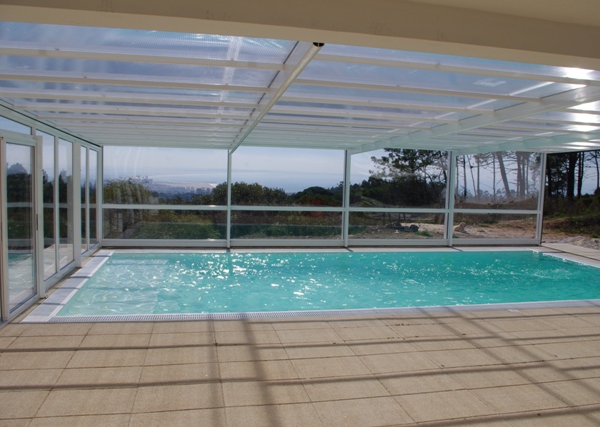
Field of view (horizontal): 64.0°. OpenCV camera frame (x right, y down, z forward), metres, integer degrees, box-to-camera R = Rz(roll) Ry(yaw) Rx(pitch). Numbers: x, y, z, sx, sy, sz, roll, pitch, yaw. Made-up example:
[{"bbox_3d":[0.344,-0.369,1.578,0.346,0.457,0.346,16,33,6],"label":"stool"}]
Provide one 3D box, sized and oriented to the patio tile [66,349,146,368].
[{"bbox_3d":[-1.583,1.213,3.976,0.600,0.040,0.400,1,5,-12],"label":"patio tile"}]

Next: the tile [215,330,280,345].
[{"bbox_3d":[-0.506,1.216,4.645,0.600,0.035,0.400,1,5,-12],"label":"tile"}]

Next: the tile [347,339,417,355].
[{"bbox_3d":[0.765,1.266,4.522,0.600,0.035,0.400,1,5,-12],"label":"tile"}]

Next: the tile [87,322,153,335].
[{"bbox_3d":[-1.774,1.161,4.794,0.600,0.035,0.400,1,5,-12],"label":"tile"}]

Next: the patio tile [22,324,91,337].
[{"bbox_3d":[-2.360,1.150,4.688,0.600,0.035,0.400,1,5,-12],"label":"patio tile"}]

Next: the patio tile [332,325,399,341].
[{"bbox_3d":[0.683,1.233,4.905,0.600,0.035,0.400,1,5,-12],"label":"patio tile"}]

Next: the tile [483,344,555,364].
[{"bbox_3d":[1.992,1.295,4.360,0.600,0.040,0.400,1,5,-12],"label":"tile"}]

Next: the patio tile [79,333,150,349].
[{"bbox_3d":[-1.690,1.195,4.410,0.600,0.035,0.400,1,5,-12],"label":"patio tile"}]

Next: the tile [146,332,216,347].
[{"bbox_3d":[-1.088,1.197,4.480,0.600,0.040,0.400,1,5,-12],"label":"tile"}]

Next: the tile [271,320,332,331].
[{"bbox_3d":[0.003,1.188,5.117,0.600,0.040,0.400,1,5,-12],"label":"tile"}]

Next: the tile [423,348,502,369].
[{"bbox_3d":[1.437,1.305,4.282,0.600,0.035,0.400,1,5,-12],"label":"tile"}]

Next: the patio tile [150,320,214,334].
[{"bbox_3d":[-1.183,1.172,4.909,0.600,0.035,0.400,1,5,-12],"label":"patio tile"}]

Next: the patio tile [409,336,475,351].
[{"bbox_3d":[1.357,1.272,4.661,0.600,0.035,0.400,1,5,-12],"label":"patio tile"}]

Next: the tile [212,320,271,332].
[{"bbox_3d":[-0.586,1.178,4.990,0.600,0.040,0.400,1,5,-12],"label":"tile"}]

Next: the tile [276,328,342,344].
[{"bbox_3d":[0.088,1.225,4.772,0.600,0.035,0.400,1,5,-12],"label":"tile"}]

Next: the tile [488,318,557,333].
[{"bbox_3d":[2.414,1.241,5.260,0.600,0.040,0.400,1,5,-12],"label":"tile"}]

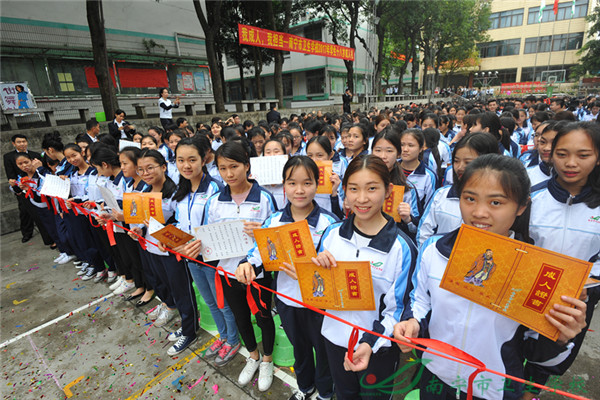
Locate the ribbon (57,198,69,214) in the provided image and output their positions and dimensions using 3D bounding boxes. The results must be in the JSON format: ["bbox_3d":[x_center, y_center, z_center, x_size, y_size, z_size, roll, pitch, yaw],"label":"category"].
[{"bbox_3d":[-2.256,0.062,2.850,0.070,0.170,0.040,10,22,36],"label":"ribbon"}]

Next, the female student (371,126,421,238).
[{"bbox_3d":[0.608,0.284,2.254,0.470,1.610,0.400,5,21,18],"label":"female student"}]

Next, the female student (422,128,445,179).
[{"bbox_3d":[1.252,0.046,2.968,0.300,1.560,0.440,7,20,28],"label":"female student"}]

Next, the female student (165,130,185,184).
[{"bbox_3d":[-1.167,0.100,3.095,0.450,1.580,0.330,1,20,8],"label":"female student"}]

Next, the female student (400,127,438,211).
[{"bbox_3d":[0.886,0.210,2.479,0.460,1.580,0.320,10,22,36],"label":"female student"}]

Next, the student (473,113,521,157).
[{"bbox_3d":[1.409,0.184,2.403,0.320,1.620,0.440,-8,18,-14],"label":"student"}]

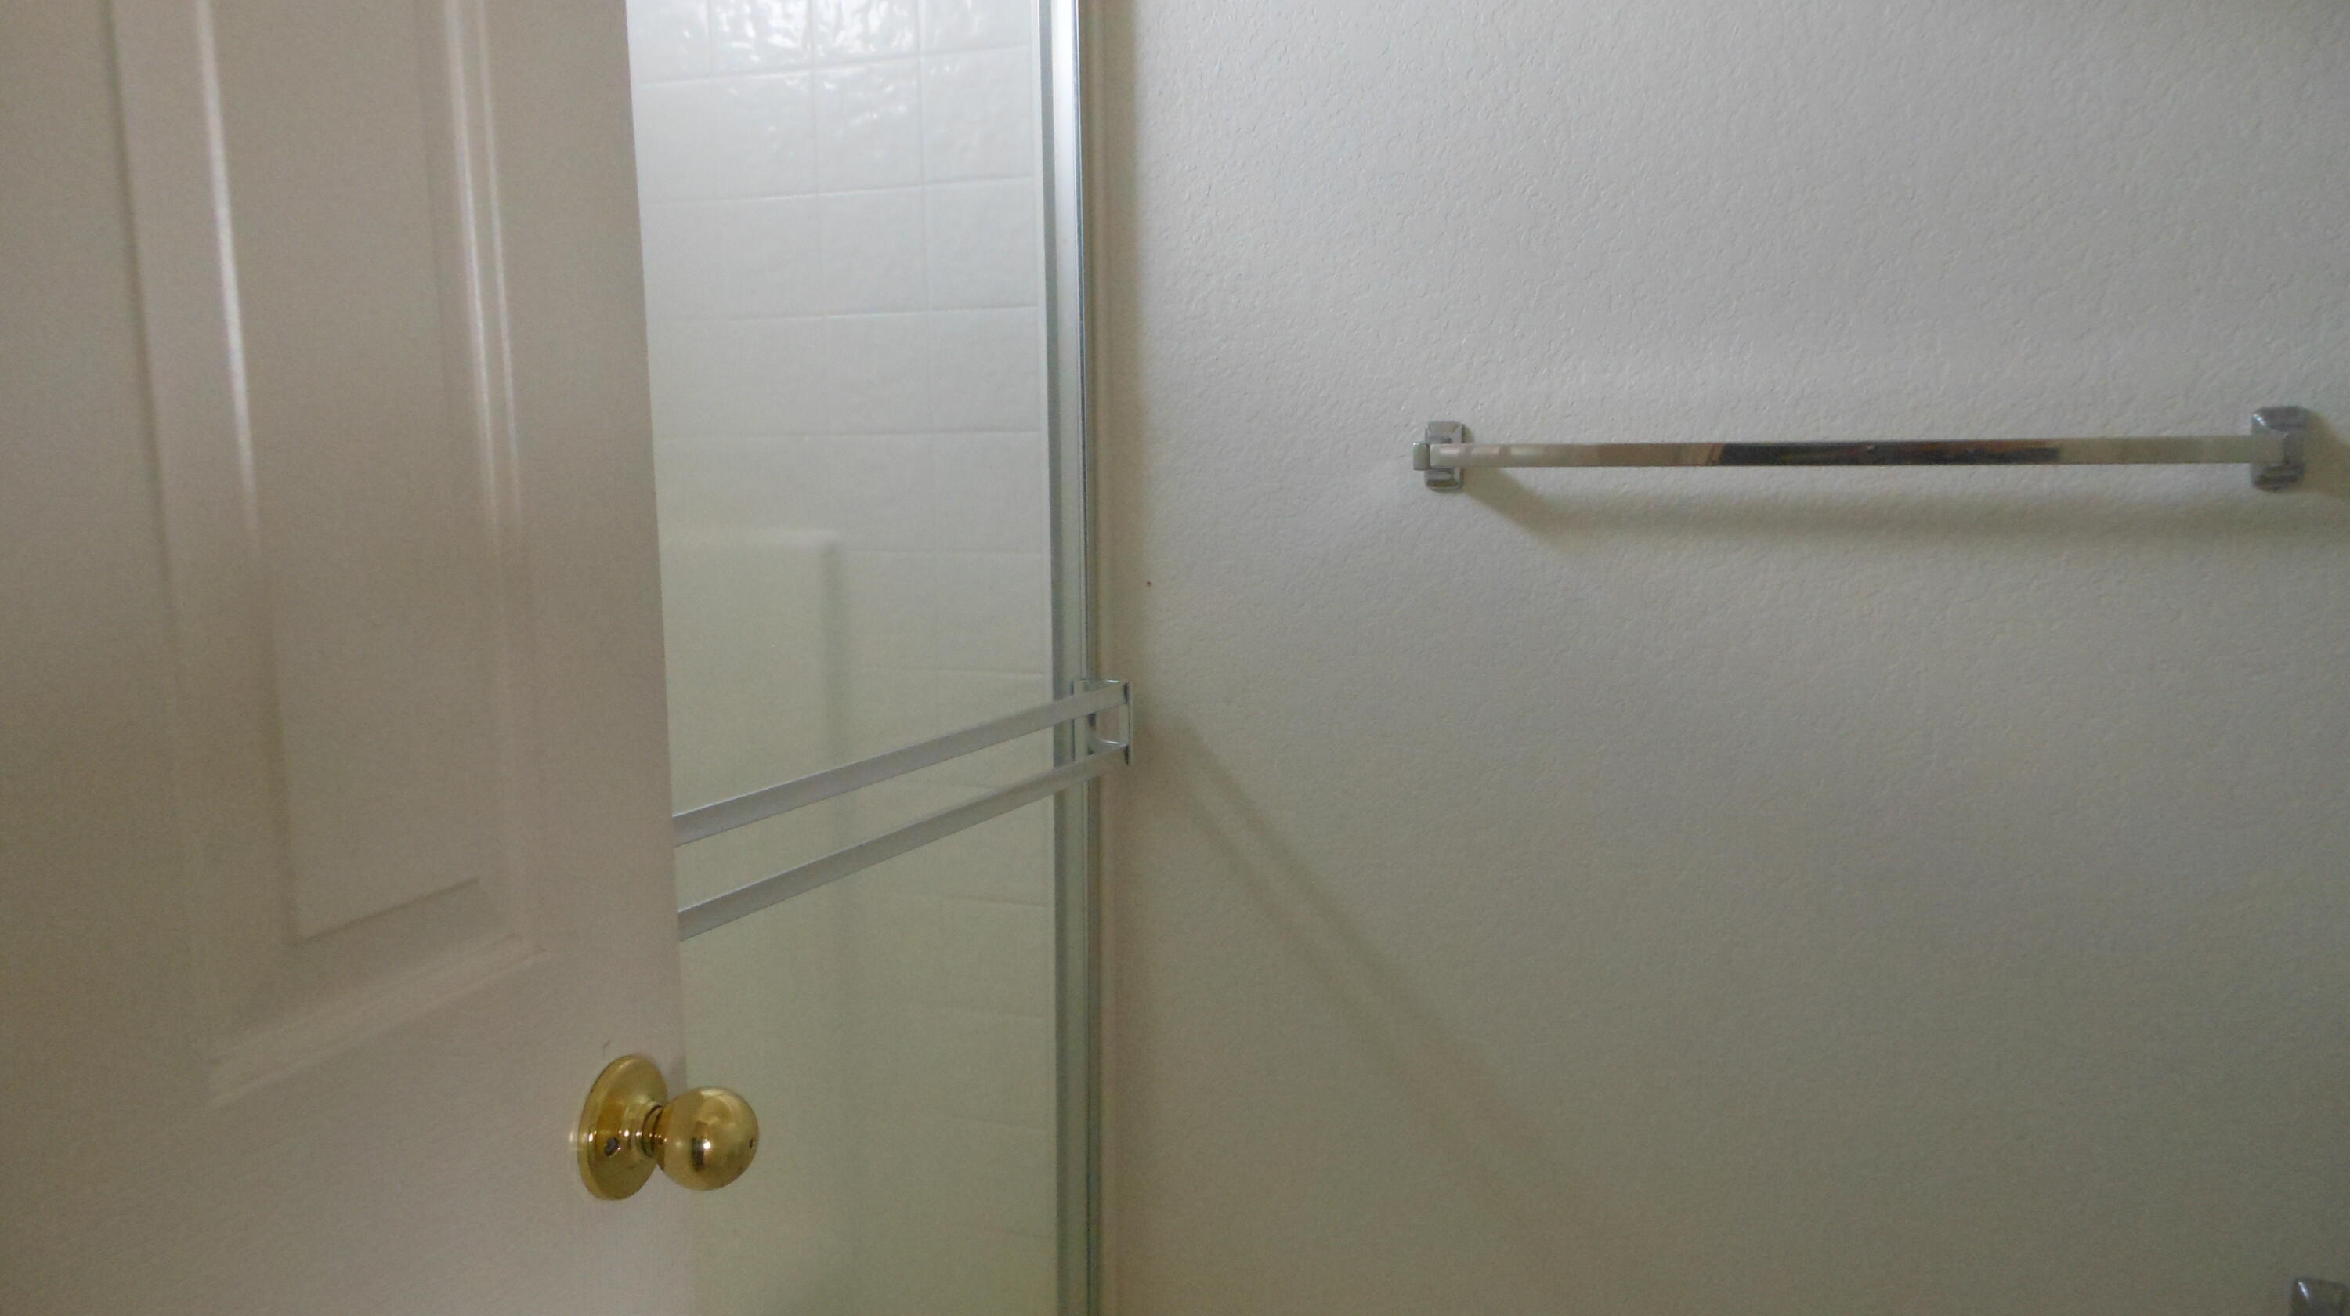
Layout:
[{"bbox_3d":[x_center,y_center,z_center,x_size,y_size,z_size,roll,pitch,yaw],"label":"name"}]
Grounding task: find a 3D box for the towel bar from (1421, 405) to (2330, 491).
[{"bbox_3d":[0.503,-0.158,1.319,0.650,0.059,0.072,3,8,23],"label":"towel bar"}]

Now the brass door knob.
[{"bbox_3d":[-0.237,0.231,0.822,0.069,0.071,0.071,2,7,17],"label":"brass door knob"}]

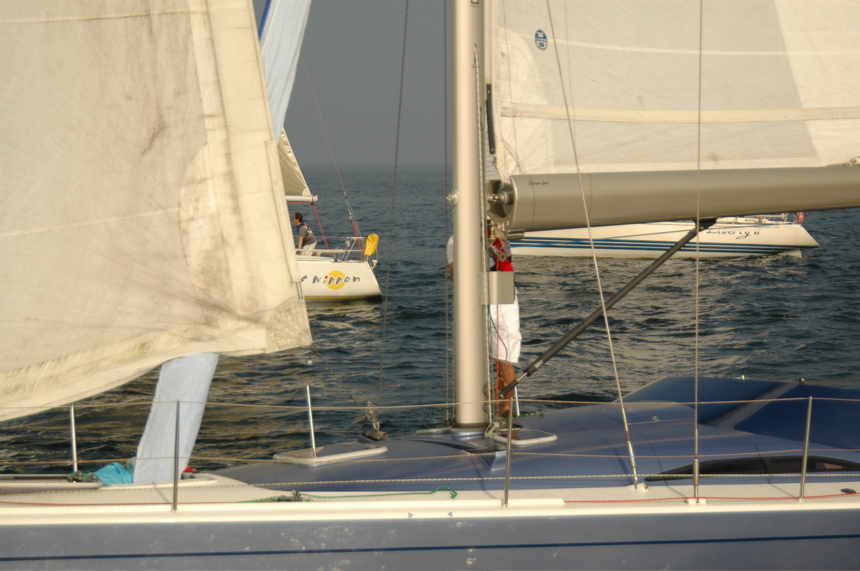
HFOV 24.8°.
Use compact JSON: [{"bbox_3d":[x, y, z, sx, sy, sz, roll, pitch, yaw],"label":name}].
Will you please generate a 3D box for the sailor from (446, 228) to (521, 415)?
[{"bbox_3d":[0.410,0.165,14.800,0.570,1.700,0.420,-1,4,-12],"label":"sailor"}]

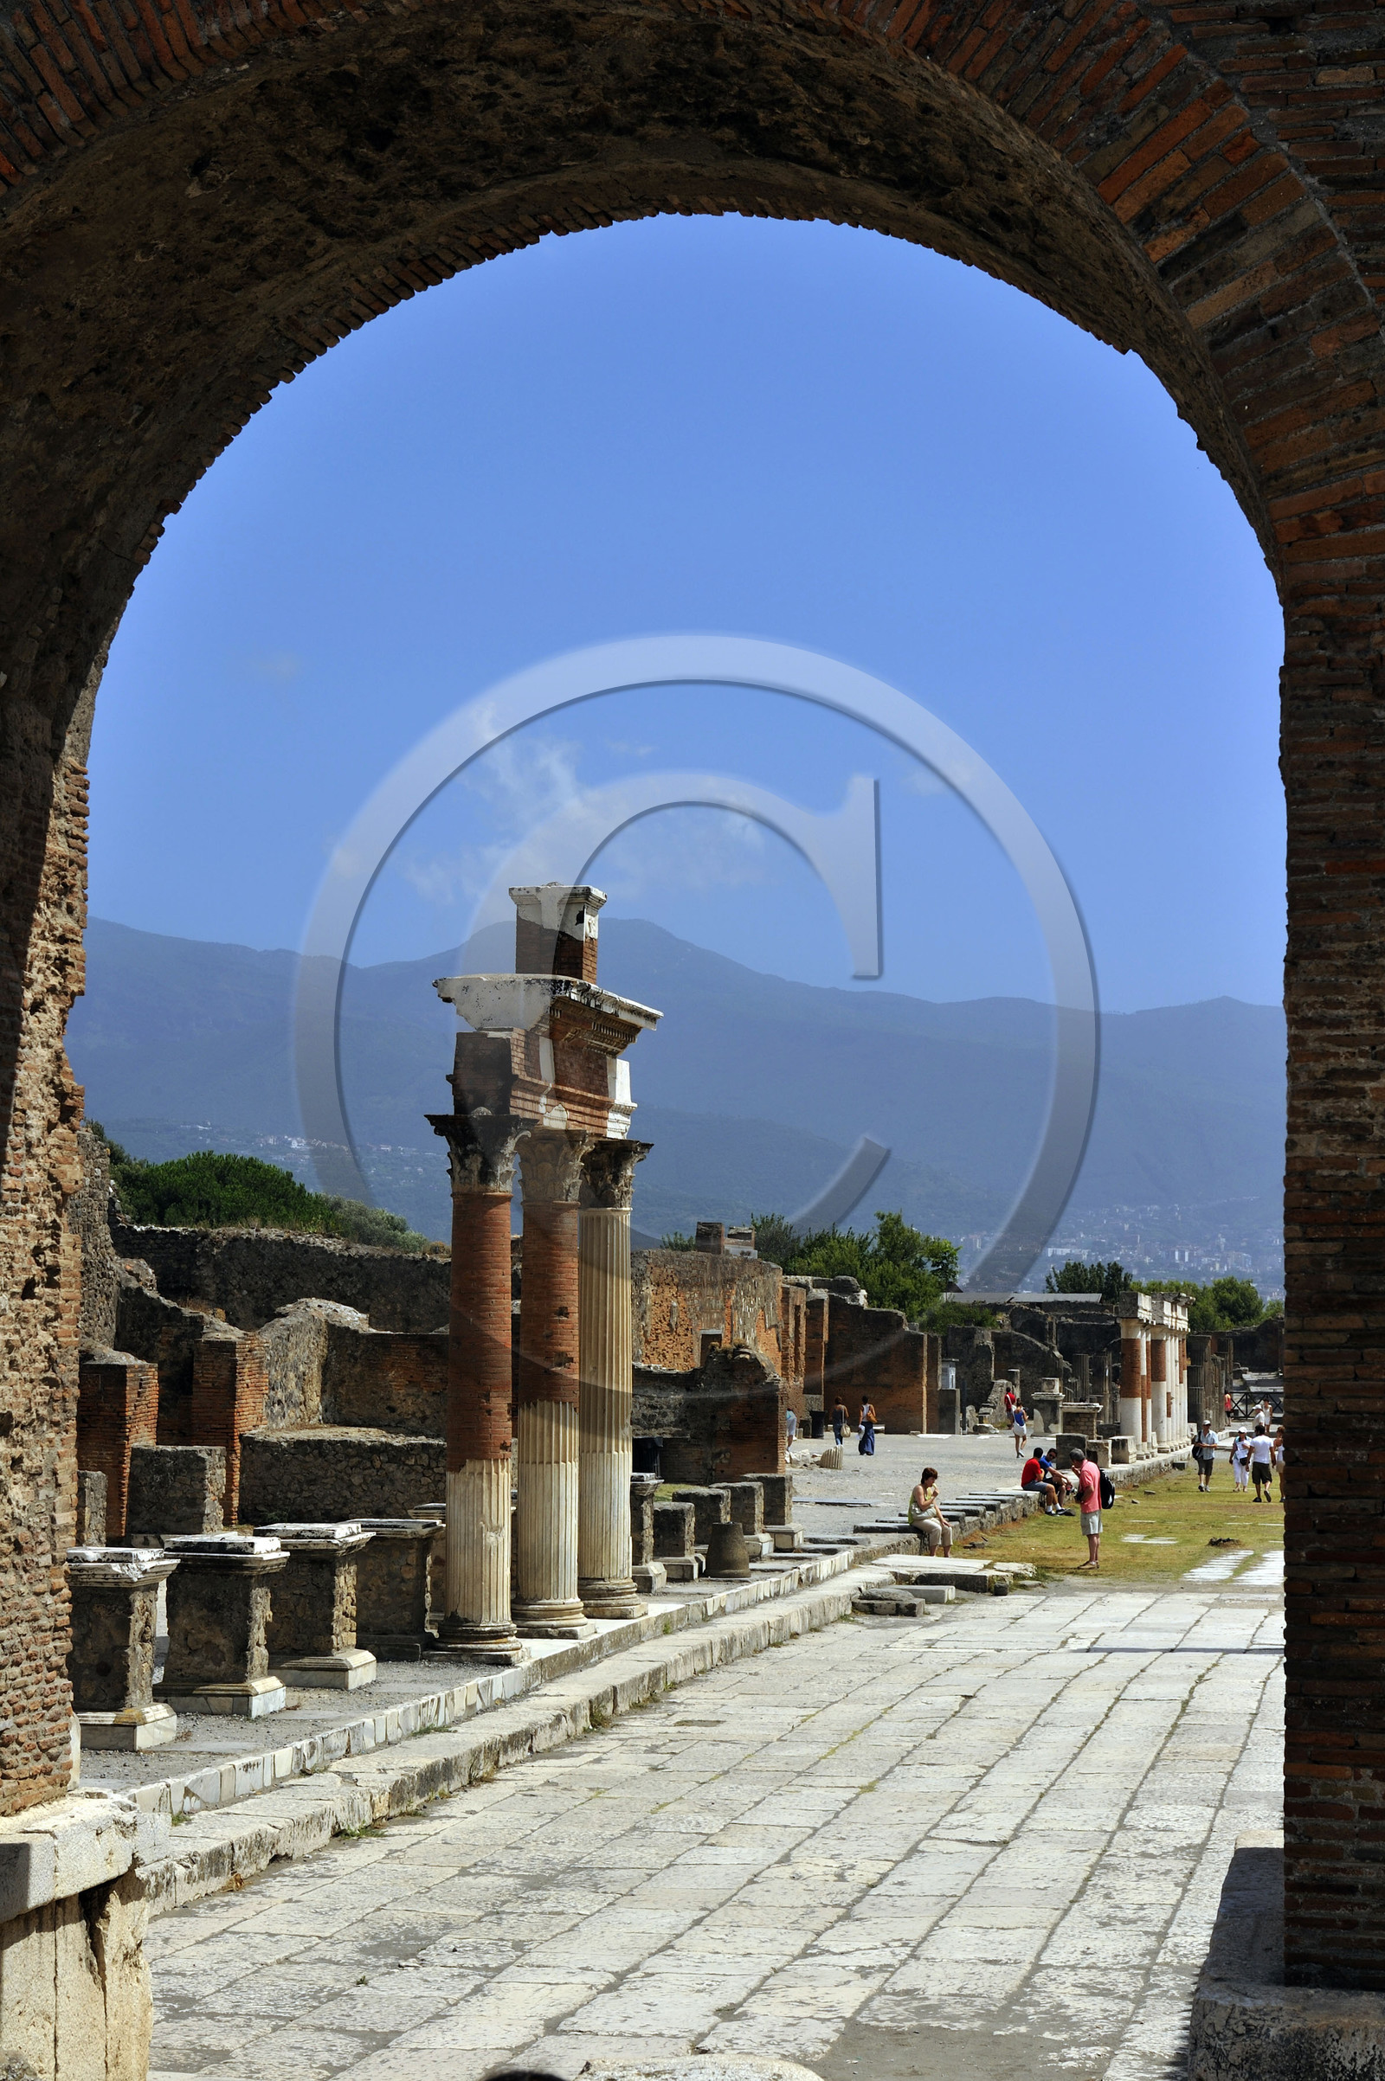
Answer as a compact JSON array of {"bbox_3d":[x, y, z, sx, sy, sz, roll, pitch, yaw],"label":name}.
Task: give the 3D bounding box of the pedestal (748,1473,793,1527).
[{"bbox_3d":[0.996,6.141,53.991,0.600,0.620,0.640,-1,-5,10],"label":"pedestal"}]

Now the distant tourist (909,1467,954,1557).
[{"bbox_3d":[3.605,7.156,61.095,0.620,1.360,0.480,-2,-5,27],"label":"distant tourist"}]

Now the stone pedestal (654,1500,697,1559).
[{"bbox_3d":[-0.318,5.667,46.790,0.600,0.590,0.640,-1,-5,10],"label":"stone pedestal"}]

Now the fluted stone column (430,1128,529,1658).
[{"bbox_3d":[-1.660,2.751,31.900,0.720,4.260,0.720,0,-4,0],"label":"fluted stone column"}]

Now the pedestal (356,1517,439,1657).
[{"bbox_3d":[-2.371,4.305,31.803,0.700,1.080,0.770,-1,-5,10],"label":"pedestal"}]

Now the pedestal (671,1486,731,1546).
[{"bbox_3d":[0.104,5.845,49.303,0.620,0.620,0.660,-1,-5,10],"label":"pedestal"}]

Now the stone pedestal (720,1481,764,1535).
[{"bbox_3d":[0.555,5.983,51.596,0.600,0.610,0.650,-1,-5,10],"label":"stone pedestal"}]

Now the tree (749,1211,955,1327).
[{"bbox_3d":[6.551,10.715,163.000,8.500,8.000,7.500,0,-4,10],"label":"tree"}]

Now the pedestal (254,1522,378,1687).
[{"bbox_3d":[-2.989,4.364,31.371,0.900,1.260,0.900,-1,-5,10],"label":"pedestal"}]

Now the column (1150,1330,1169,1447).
[{"bbox_3d":[14.649,10.953,127.000,0.560,3.750,0.560,-1,-5,10],"label":"column"}]

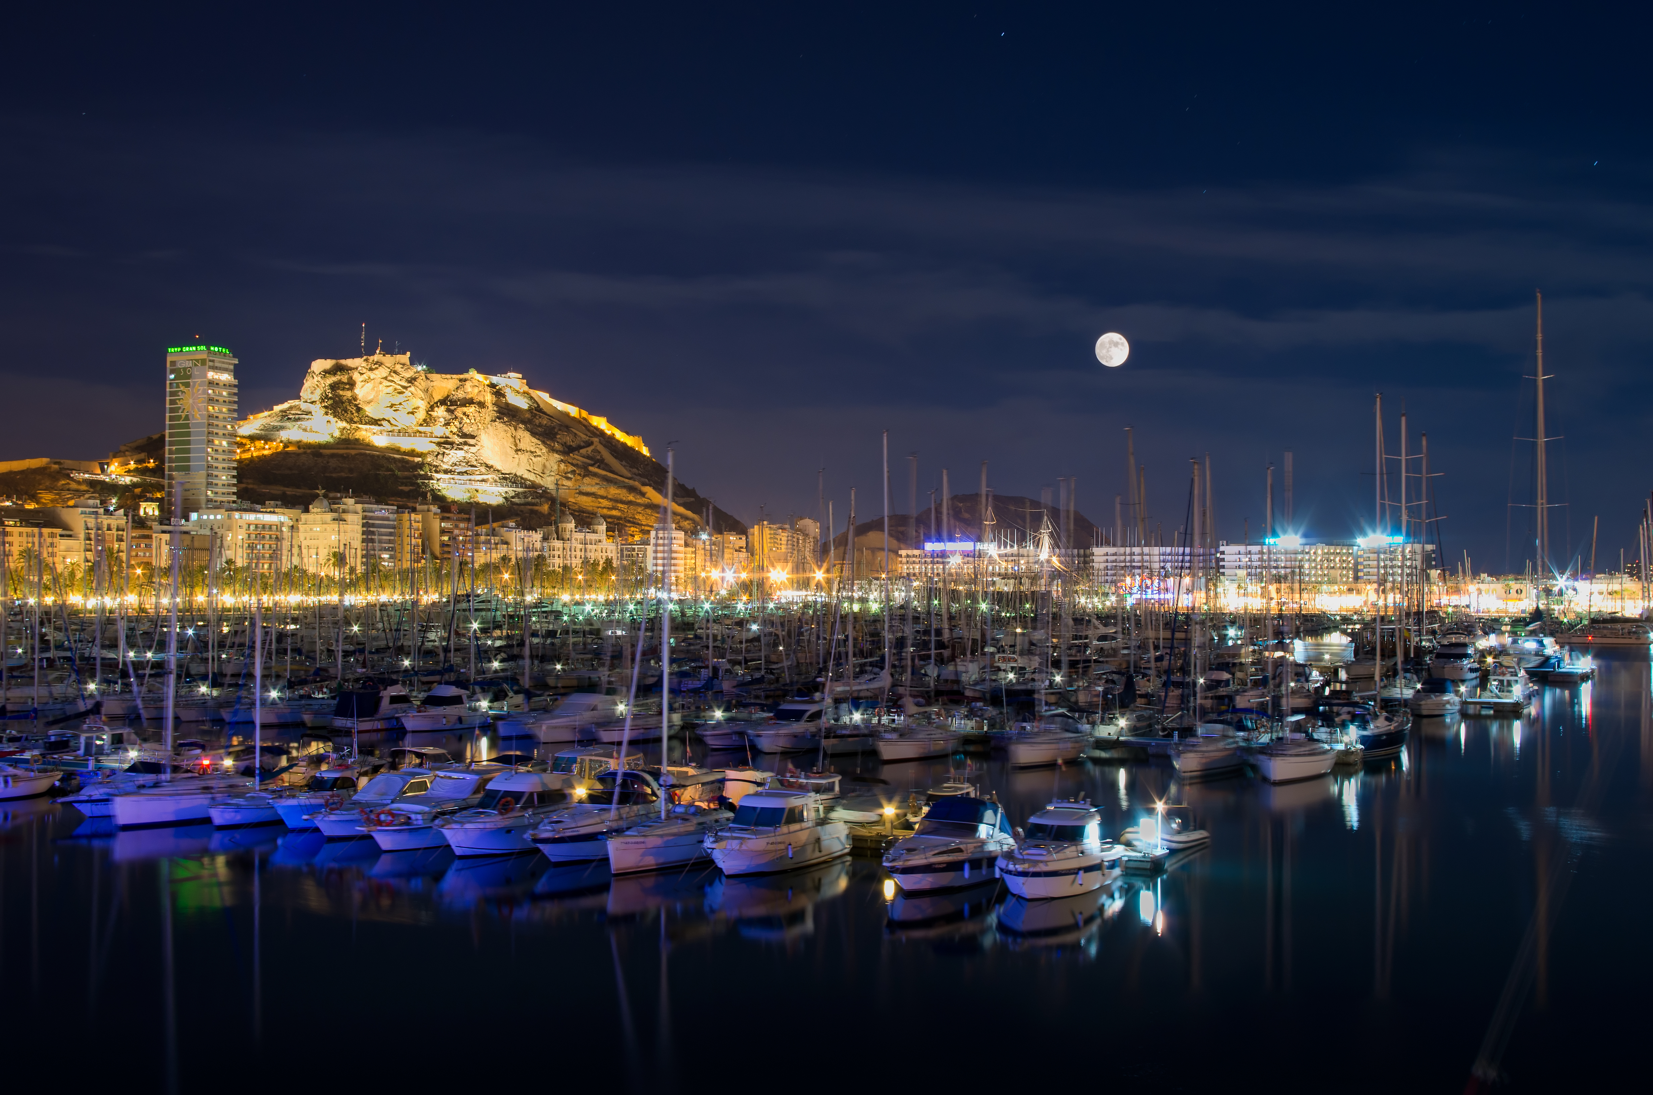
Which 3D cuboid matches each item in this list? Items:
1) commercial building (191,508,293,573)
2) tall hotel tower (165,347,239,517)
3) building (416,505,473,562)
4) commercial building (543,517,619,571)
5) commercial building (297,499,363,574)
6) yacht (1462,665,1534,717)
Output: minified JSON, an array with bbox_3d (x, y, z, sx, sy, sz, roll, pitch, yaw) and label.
[{"bbox_3d":[-199.640,1.690,609.850,18.320,28.840,31.360,0,-1,18],"label":"commercial building"},{"bbox_3d":[-234.760,-29.350,672.740,19.200,90.820,16.370,0,-1,22],"label":"tall hotel tower"},{"bbox_3d":[-156.030,1.310,724.160,14.000,33.490,26.810,0,-1,18],"label":"building"},{"bbox_3d":[-122.740,3.340,850.870,21.000,33.670,68.820,0,-1,18],"label":"commercial building"},{"bbox_3d":[-183.150,-0.210,660.210,18.060,34.340,13.530,0,-1,18],"label":"commercial building"},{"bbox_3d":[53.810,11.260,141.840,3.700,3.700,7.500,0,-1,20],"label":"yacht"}]

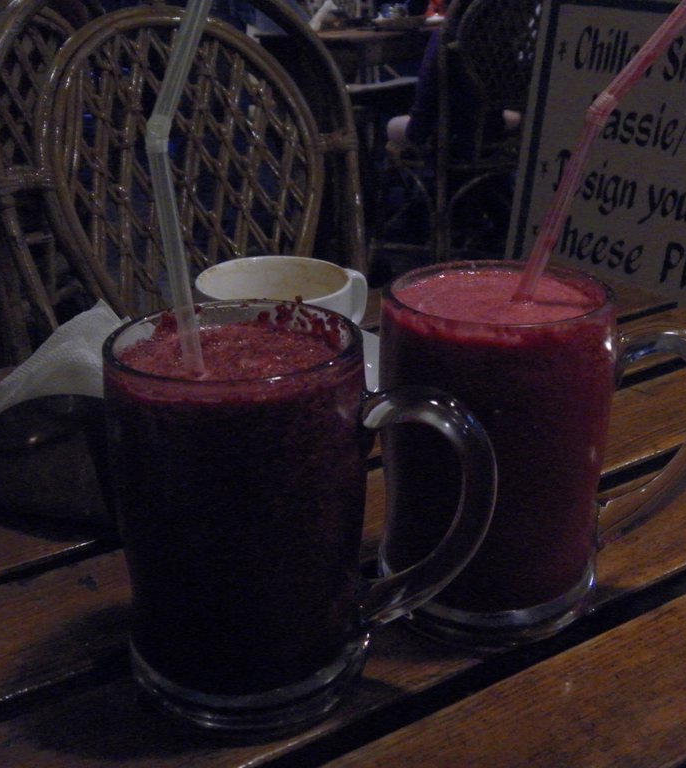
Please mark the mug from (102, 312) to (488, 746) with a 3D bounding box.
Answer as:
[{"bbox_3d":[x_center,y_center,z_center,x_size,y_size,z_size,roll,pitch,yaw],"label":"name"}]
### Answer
[{"bbox_3d":[-0.012,0.044,0.349,0.128,0.123,0.083,5,22,15],"label":"mug"}]

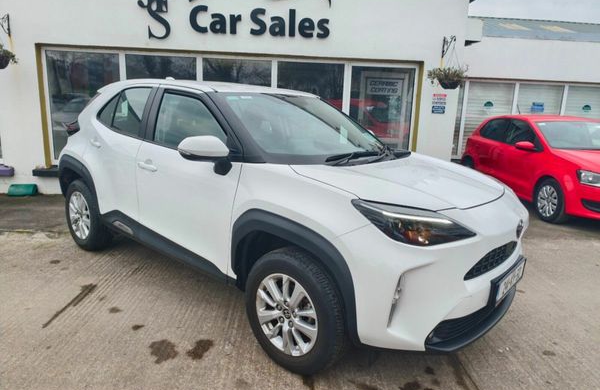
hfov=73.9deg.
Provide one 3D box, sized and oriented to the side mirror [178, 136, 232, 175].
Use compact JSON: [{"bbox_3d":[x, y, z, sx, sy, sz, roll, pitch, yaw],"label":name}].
[{"bbox_3d":[-0.546,-0.222,2.279,0.200,0.230,0.250,13,15,38],"label":"side mirror"}]

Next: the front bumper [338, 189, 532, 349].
[{"bbox_3d":[0.929,0.337,2.318,0.610,0.660,1.740,13,15,38],"label":"front bumper"}]

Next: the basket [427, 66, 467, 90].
[{"bbox_3d":[1.863,-1.481,5.069,0.460,0.290,0.440,3,12,1],"label":"basket"}]

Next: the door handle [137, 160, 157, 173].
[{"bbox_3d":[-1.095,-0.197,2.818,0.235,0.060,0.060,13,15,38],"label":"door handle"}]

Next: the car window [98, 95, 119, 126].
[{"bbox_3d":[-1.657,-0.753,3.470,0.320,0.310,0.070,13,-7,38],"label":"car window"}]

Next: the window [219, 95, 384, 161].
[{"bbox_3d":[0.093,-0.504,2.894,1.400,0.130,0.800,-10,49,-49],"label":"window"}]

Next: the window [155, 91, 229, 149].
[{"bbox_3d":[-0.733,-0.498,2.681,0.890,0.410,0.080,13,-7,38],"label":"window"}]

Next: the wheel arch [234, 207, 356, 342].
[{"bbox_3d":[-0.021,0.350,2.029,0.880,0.510,0.130,13,15,38],"label":"wheel arch"}]

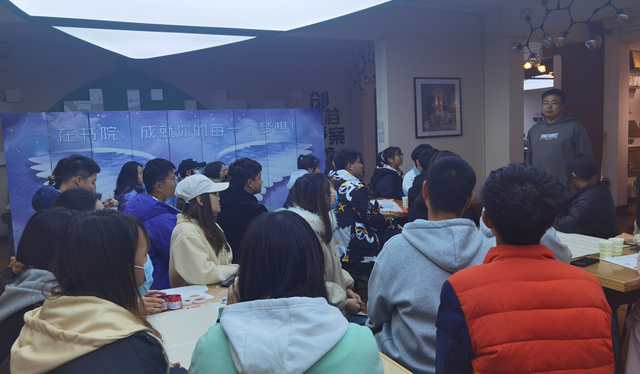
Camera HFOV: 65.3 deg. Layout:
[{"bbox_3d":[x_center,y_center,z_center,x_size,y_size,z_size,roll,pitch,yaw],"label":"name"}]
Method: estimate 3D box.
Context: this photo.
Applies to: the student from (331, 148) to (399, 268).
[{"bbox_3d":[0.393,0.371,3.819,0.680,1.290,0.500,-3,5,-12],"label":"student"}]

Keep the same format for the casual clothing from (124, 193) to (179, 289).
[{"bbox_3d":[-0.943,0.369,2.950,0.430,0.670,0.500,-4,5,-22],"label":"casual clothing"}]

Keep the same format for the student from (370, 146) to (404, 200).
[{"bbox_3d":[0.796,0.227,5.333,0.650,1.250,0.480,-2,5,8],"label":"student"}]

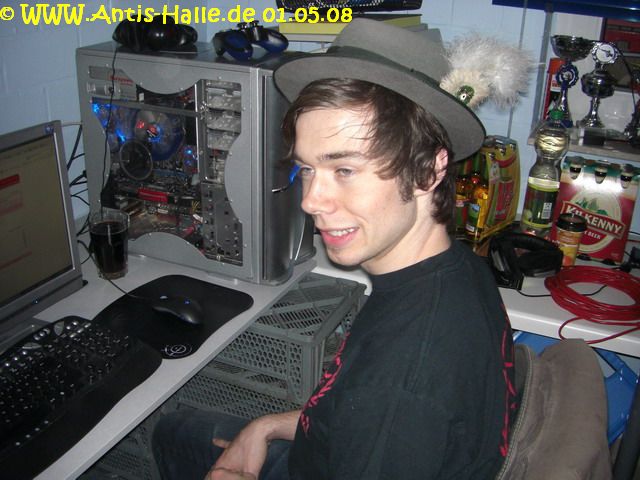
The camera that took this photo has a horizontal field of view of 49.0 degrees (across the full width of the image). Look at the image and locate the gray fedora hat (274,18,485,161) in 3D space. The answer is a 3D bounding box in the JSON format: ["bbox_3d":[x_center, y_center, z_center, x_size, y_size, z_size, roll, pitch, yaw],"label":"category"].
[{"bbox_3d":[0.095,-0.220,0.925,0.270,0.135,0.295,13,-8,46],"label":"gray fedora hat"}]

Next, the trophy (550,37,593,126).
[{"bbox_3d":[0.606,-0.385,1.734,0.112,0.225,0.112,11,25,19],"label":"trophy"}]

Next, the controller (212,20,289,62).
[{"bbox_3d":[-0.142,-0.411,1.441,0.105,0.062,0.155,11,25,19],"label":"controller"}]

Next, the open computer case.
[{"bbox_3d":[-0.261,-0.188,1.572,0.474,0.456,0.214,11,25,19],"label":"open computer case"}]

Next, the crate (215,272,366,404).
[{"bbox_3d":[-0.135,0.187,1.649,0.400,0.155,0.295,12,25,22],"label":"crate"}]

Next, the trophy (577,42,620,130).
[{"bbox_3d":[0.679,-0.372,1.708,0.090,0.215,0.090,11,25,19],"label":"trophy"}]

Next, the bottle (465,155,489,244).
[{"bbox_3d":[0.401,-0.112,1.794,0.062,0.230,0.062,7,24,12],"label":"bottle"}]

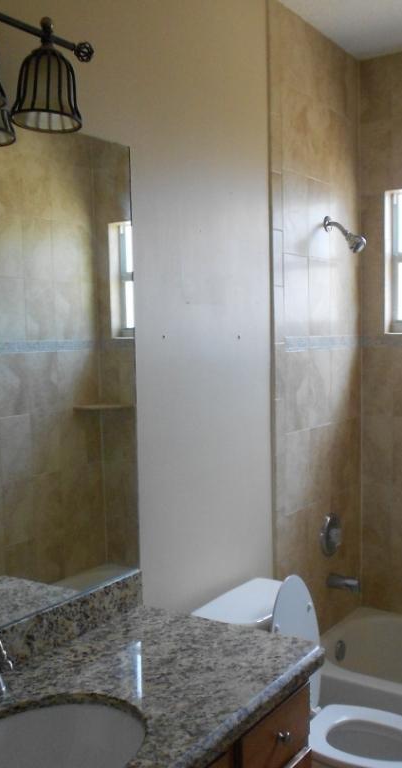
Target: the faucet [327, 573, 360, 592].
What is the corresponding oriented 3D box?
[{"bbox_3d":[0.600,0.826,3.192,0.130,0.068,0.058,2,5,34],"label":"faucet"}]

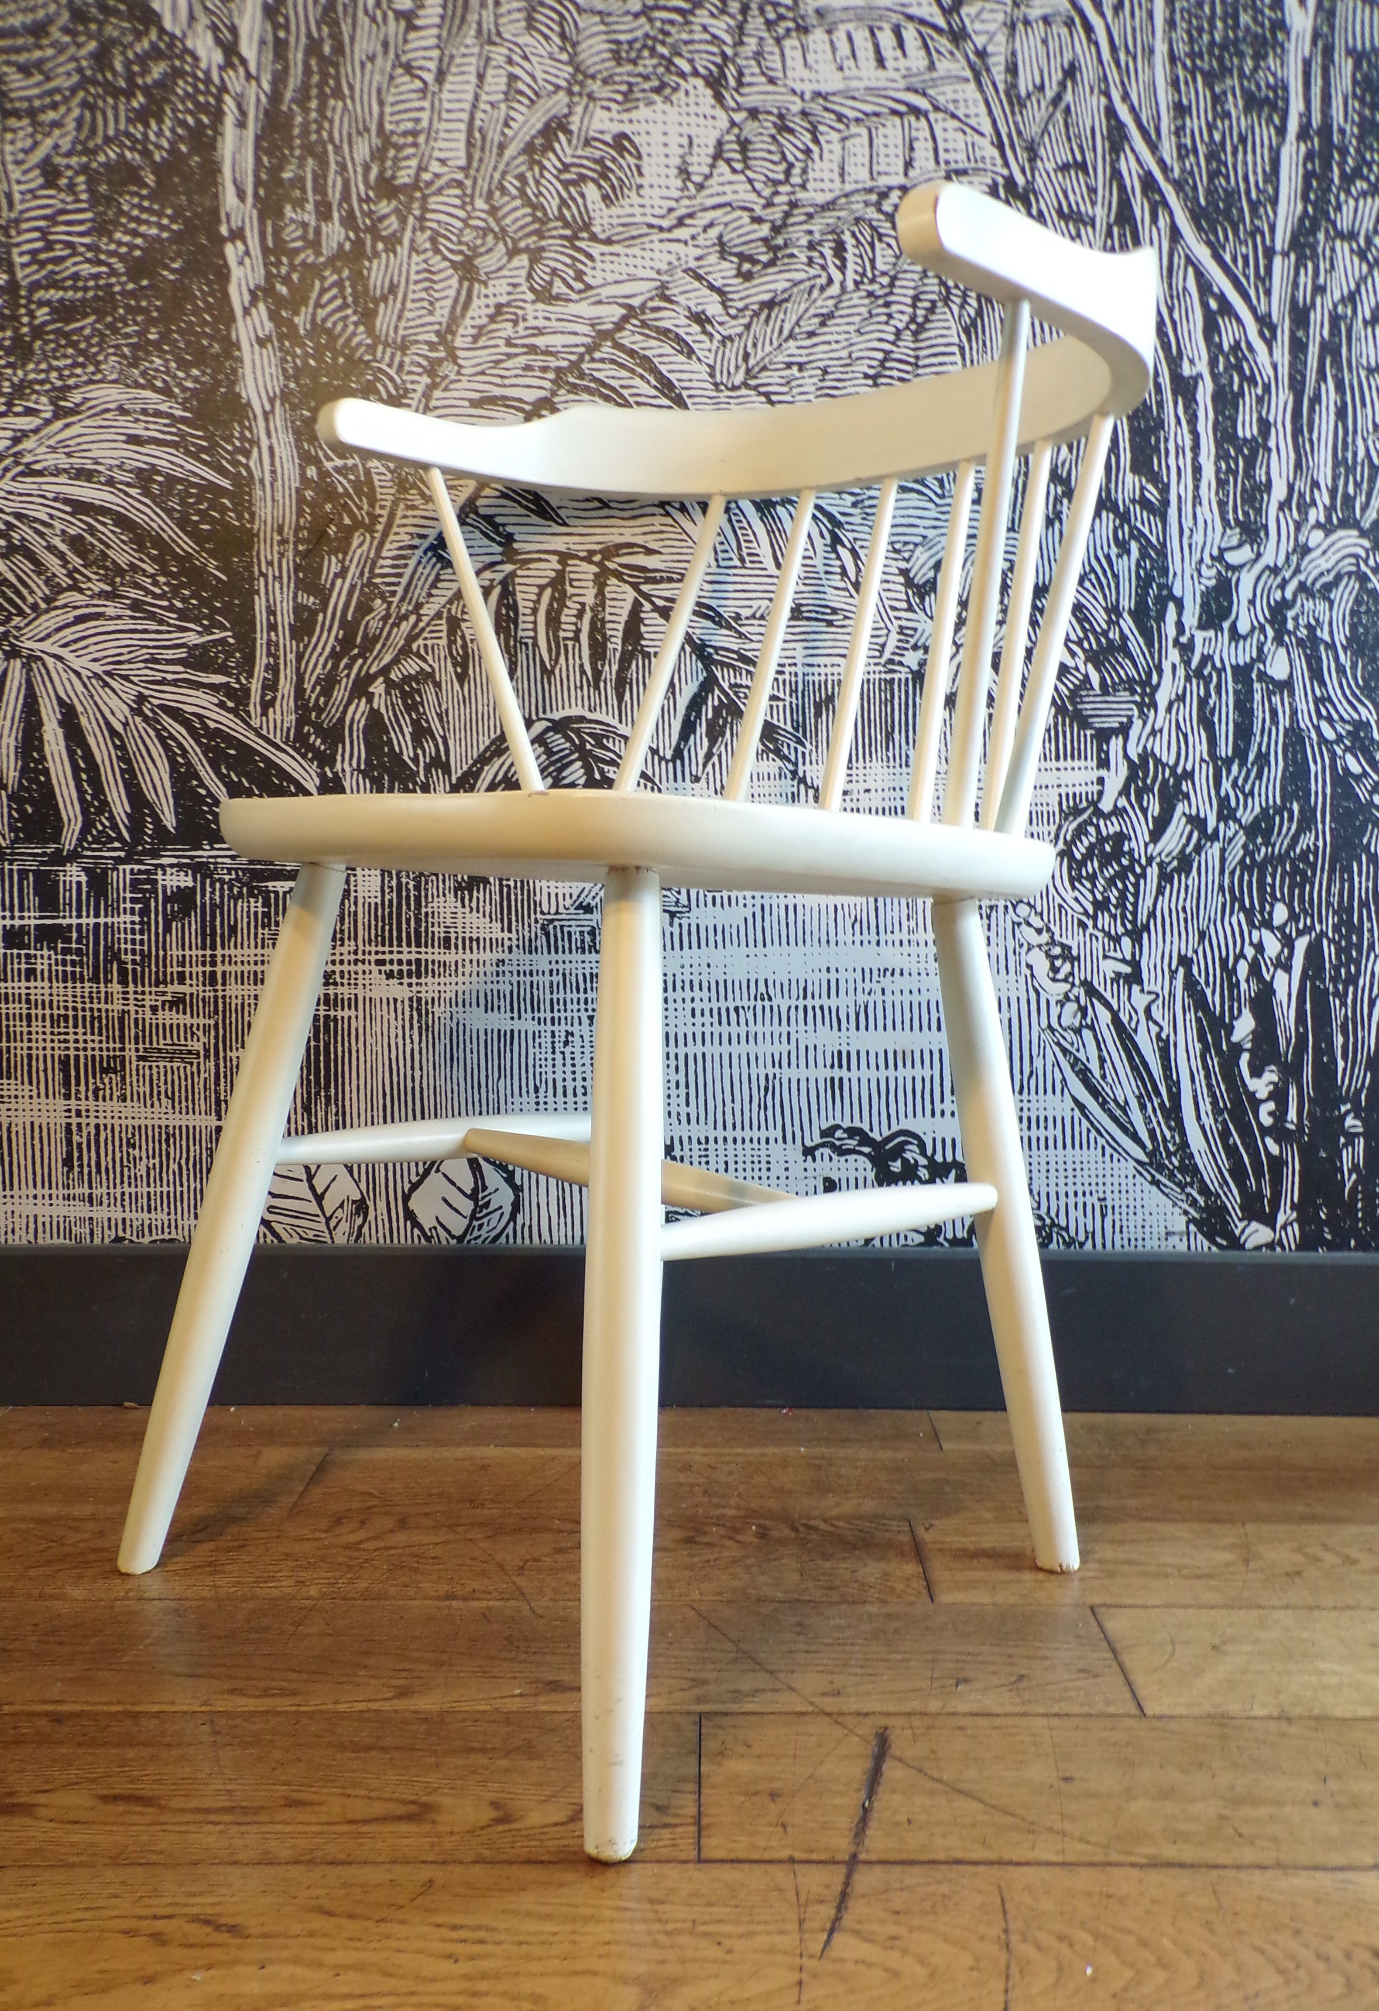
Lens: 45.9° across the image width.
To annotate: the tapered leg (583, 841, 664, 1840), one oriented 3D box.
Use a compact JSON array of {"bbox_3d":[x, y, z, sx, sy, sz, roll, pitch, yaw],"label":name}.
[{"bbox_3d":[-0.030,0.147,0.728,0.037,0.434,0.037,1,-11,0],"label":"tapered leg"}]

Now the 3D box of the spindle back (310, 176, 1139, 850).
[{"bbox_3d":[0.053,-0.258,1.024,0.496,0.330,0.355,4,6,44],"label":"spindle back"}]

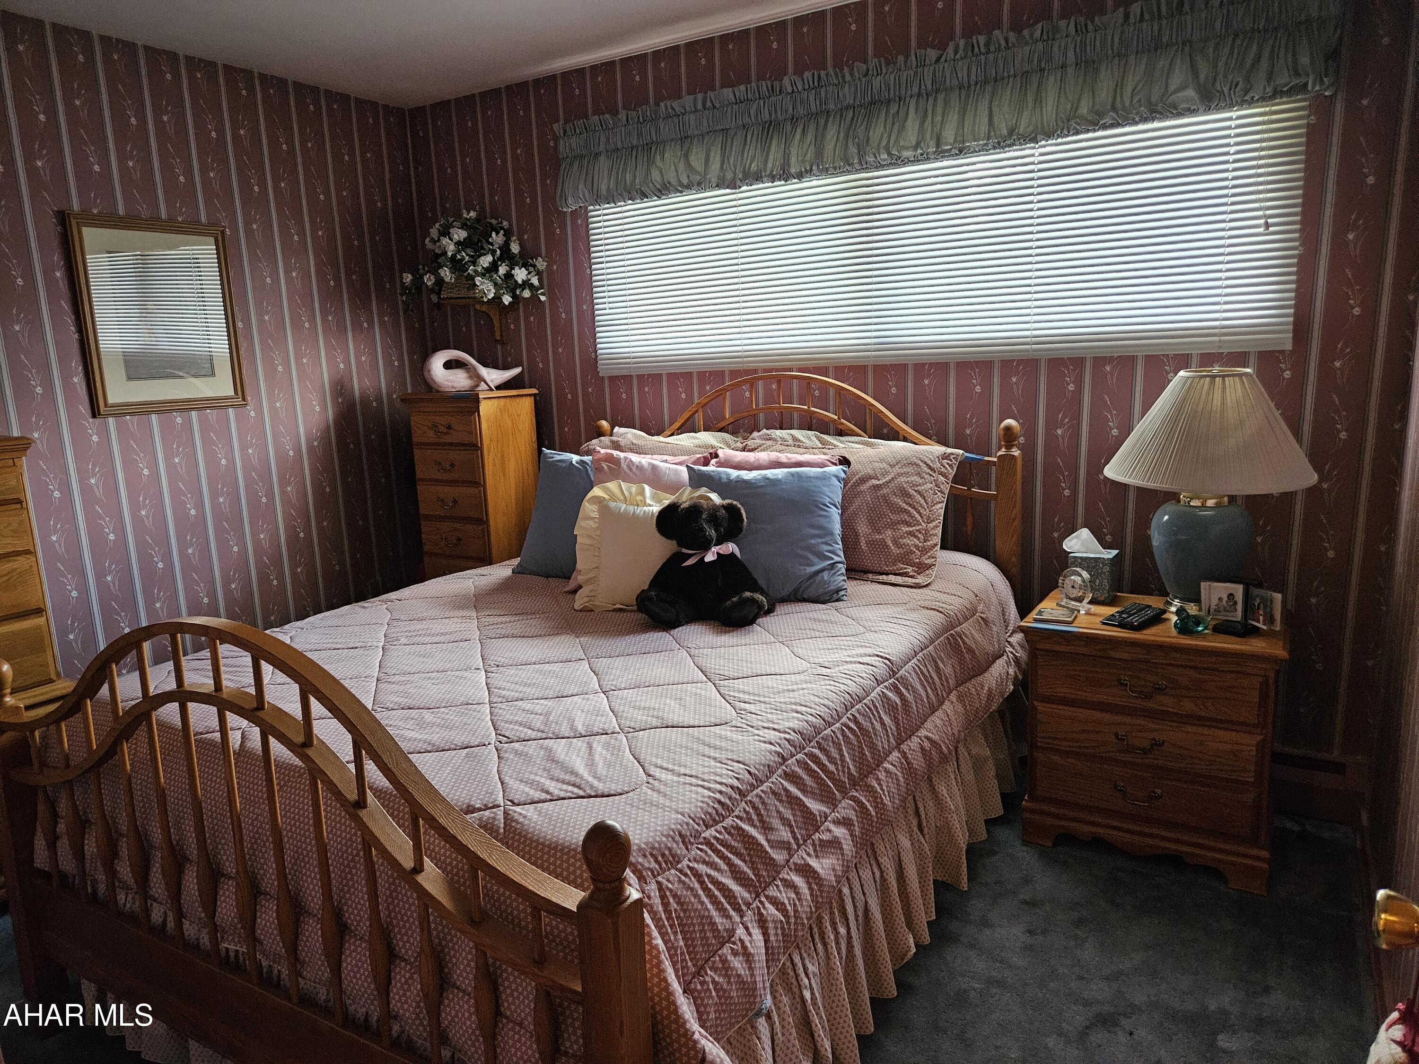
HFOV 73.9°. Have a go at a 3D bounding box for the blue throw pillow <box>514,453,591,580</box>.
[{"bbox_3d":[-0.400,-0.059,3.047,0.450,0.440,0.160,3,-16,23],"label":"blue throw pillow"}]

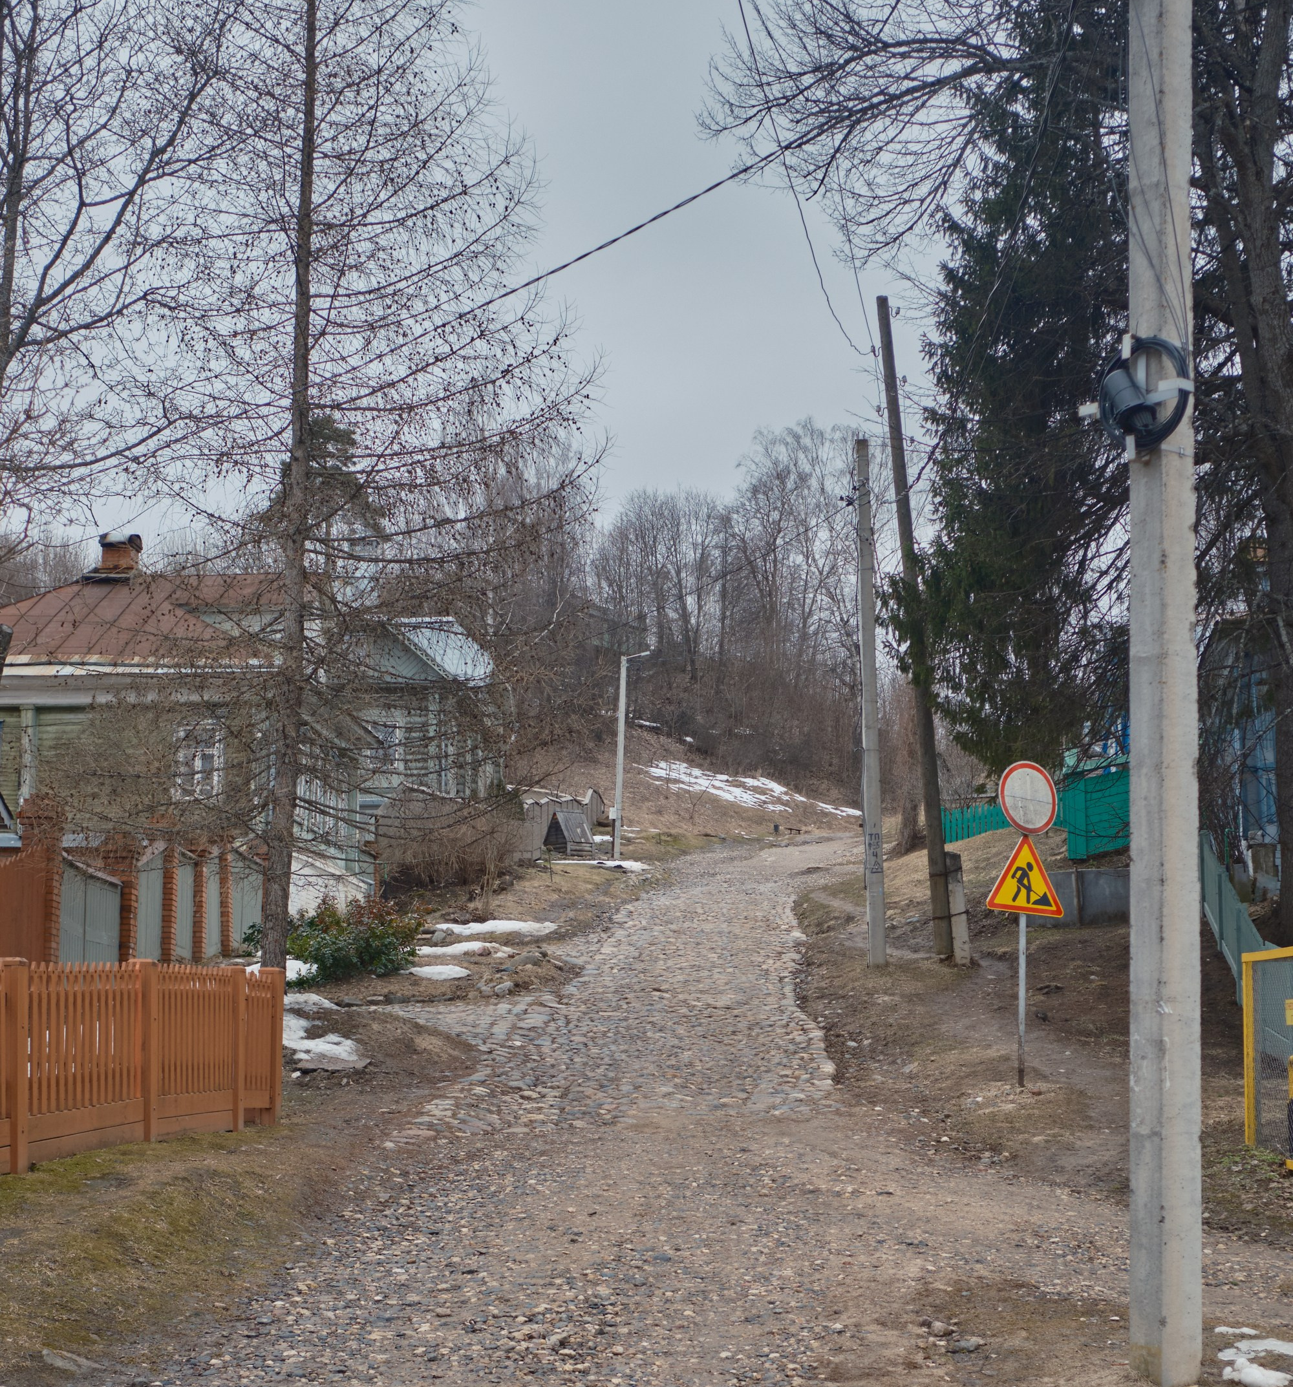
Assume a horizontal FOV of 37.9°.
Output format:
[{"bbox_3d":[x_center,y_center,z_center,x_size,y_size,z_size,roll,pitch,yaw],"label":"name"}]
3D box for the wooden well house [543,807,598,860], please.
[{"bbox_3d":[-2.730,5.045,67.500,1.330,1.720,1.270,3,-5,-43],"label":"wooden well house"}]

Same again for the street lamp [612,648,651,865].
[{"bbox_3d":[-0.562,2.158,68.749,1.211,7.706,0.350,2,-4,6],"label":"street lamp"}]

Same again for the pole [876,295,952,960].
[{"bbox_3d":[3.873,-1.015,27.312,0.270,9.699,0.260,-5,-4,0],"label":"pole"}]

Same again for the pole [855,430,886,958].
[{"bbox_3d":[3.223,0.091,27.145,0.240,7.596,0.220,-1,-4,0],"label":"pole"}]

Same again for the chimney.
[{"bbox_3d":[-10.760,-2.778,38.200,0.950,1.000,0.820,0,-4,0],"label":"chimney"}]

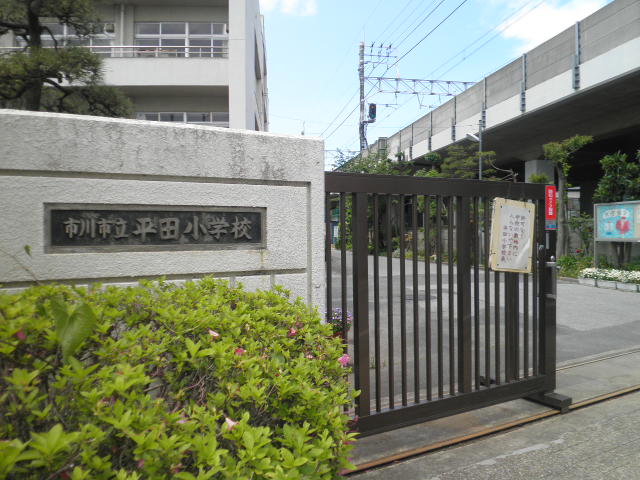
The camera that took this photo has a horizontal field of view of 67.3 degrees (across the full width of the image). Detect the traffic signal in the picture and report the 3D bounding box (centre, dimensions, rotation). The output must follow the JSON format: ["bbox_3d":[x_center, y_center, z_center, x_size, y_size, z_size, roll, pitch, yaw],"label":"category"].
[{"bbox_3d":[4.554,-11.055,41.625,0.650,1.650,0.500,-1,1,-11],"label":"traffic signal"}]

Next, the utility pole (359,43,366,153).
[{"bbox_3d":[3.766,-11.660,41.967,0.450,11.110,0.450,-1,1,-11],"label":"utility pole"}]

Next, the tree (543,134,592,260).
[{"bbox_3d":[7.518,-1.048,14.640,1.550,4.320,1.400,-1,1,-11],"label":"tree"}]

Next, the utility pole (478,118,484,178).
[{"bbox_3d":[6.338,-1.784,18.802,0.140,5.920,0.140,-1,1,-11],"label":"utility pole"}]

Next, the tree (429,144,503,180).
[{"bbox_3d":[6.311,-1.486,20.785,3.200,5.270,3.000,-1,1,-11],"label":"tree"}]

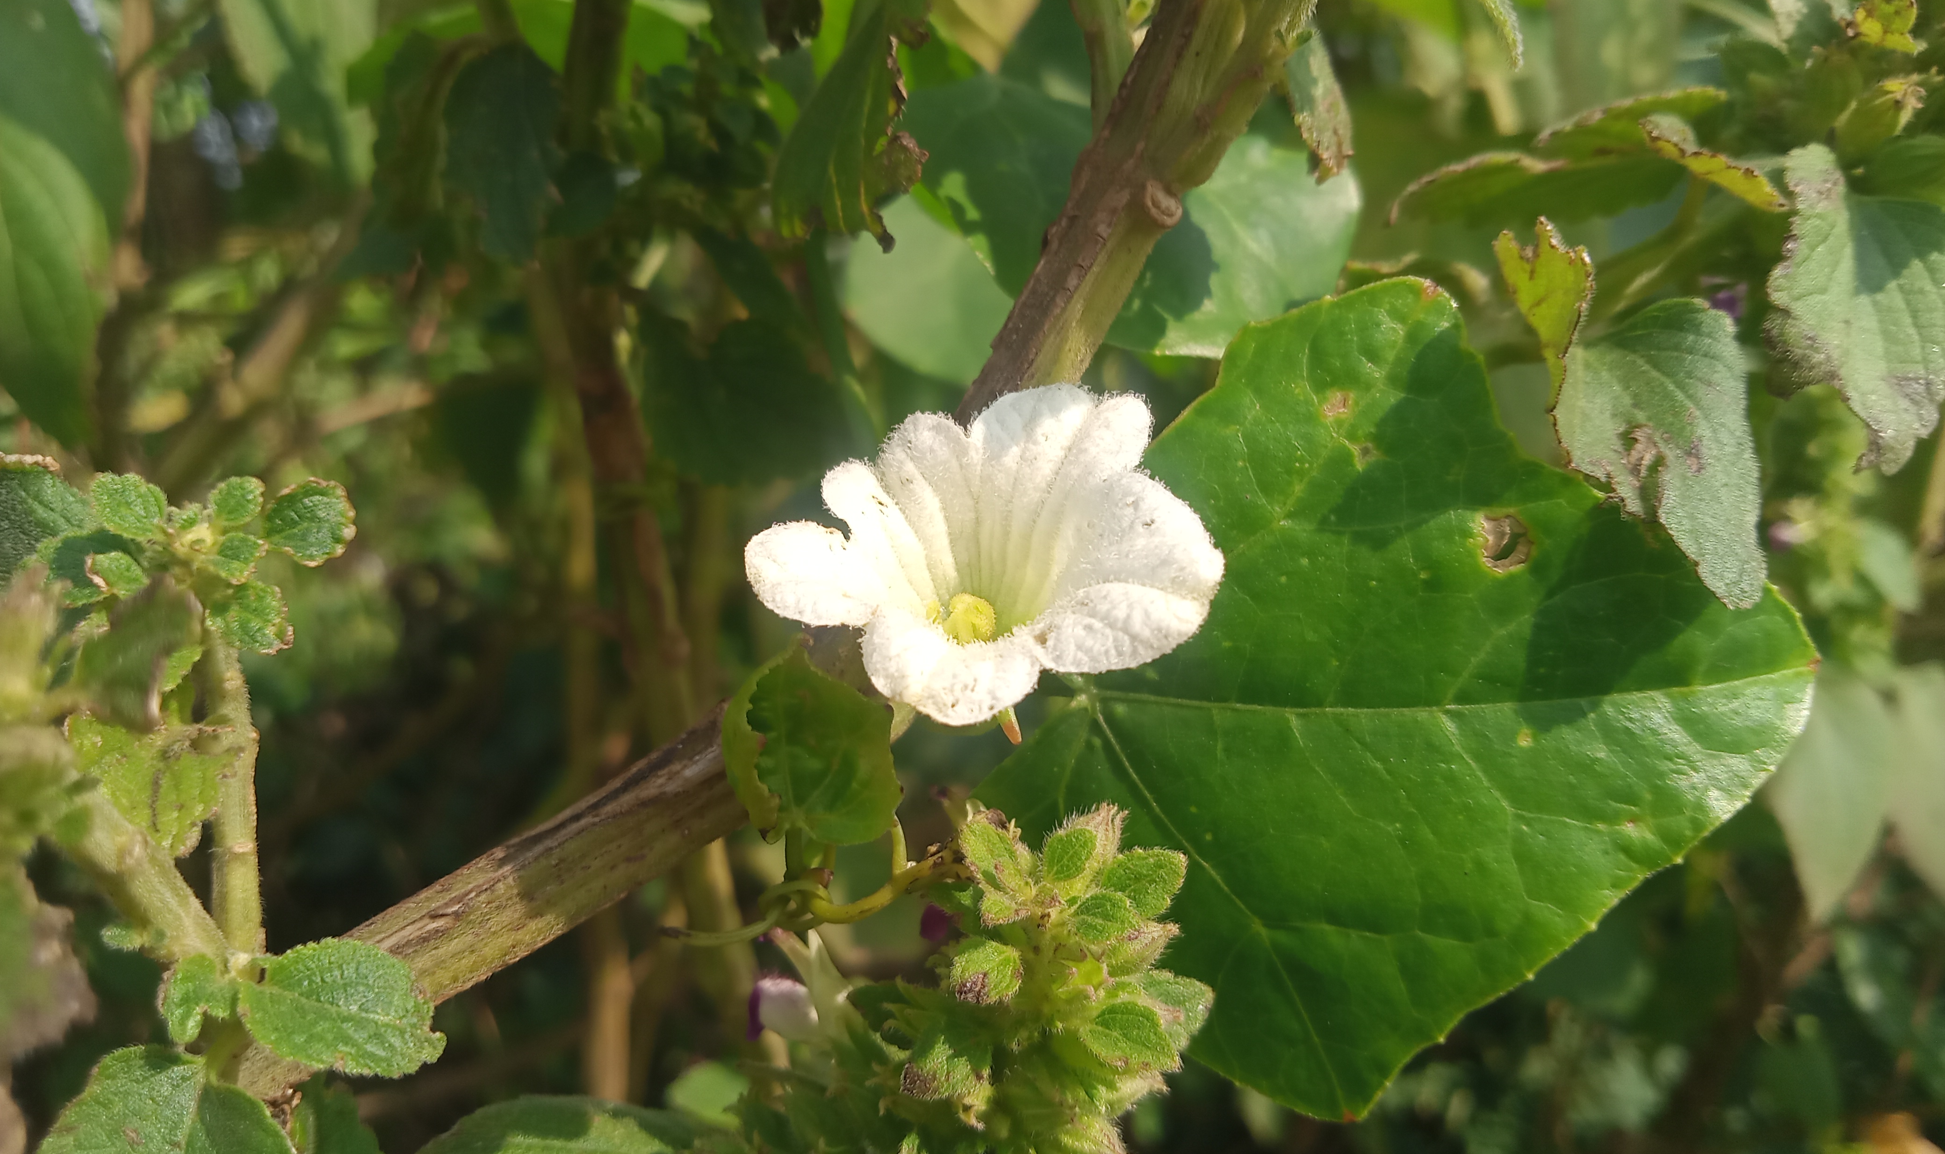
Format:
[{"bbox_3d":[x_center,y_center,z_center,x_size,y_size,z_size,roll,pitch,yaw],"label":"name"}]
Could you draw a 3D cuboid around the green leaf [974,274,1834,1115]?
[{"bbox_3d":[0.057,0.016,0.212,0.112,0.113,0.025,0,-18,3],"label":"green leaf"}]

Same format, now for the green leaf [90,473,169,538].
[{"bbox_3d":[-0.112,-0.009,0.208,0.010,0.008,0.005,15,-24,14],"label":"green leaf"}]

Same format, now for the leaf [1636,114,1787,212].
[{"bbox_3d":[0.101,-0.057,0.215,0.022,0.007,0.010,32,26,12],"label":"leaf"}]

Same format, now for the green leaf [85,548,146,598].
[{"bbox_3d":[-0.112,-0.001,0.206,0.008,0.006,0.004,15,-21,13],"label":"green leaf"}]

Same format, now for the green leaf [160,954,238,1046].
[{"bbox_3d":[-0.093,0.051,0.188,0.009,0.011,0.004,5,-23,15],"label":"green leaf"}]

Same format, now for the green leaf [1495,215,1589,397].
[{"bbox_3d":[0.078,-0.037,0.215,0.012,0.025,0.004,-12,4,7],"label":"green leaf"}]

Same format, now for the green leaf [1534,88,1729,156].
[{"bbox_3d":[0.096,-0.066,0.228,0.027,0.007,0.016,-10,-13,-13],"label":"green leaf"}]

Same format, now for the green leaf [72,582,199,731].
[{"bbox_3d":[-0.082,0.008,0.155,0.011,0.013,0.005,15,-26,-6],"label":"green leaf"}]

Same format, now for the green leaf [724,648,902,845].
[{"bbox_3d":[-0.021,0.022,0.205,0.023,0.026,0.012,0,-9,-6],"label":"green leaf"}]

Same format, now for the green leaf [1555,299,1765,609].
[{"bbox_3d":[0.093,-0.017,0.213,0.025,0.042,0.009,-19,-21,-1],"label":"green leaf"}]

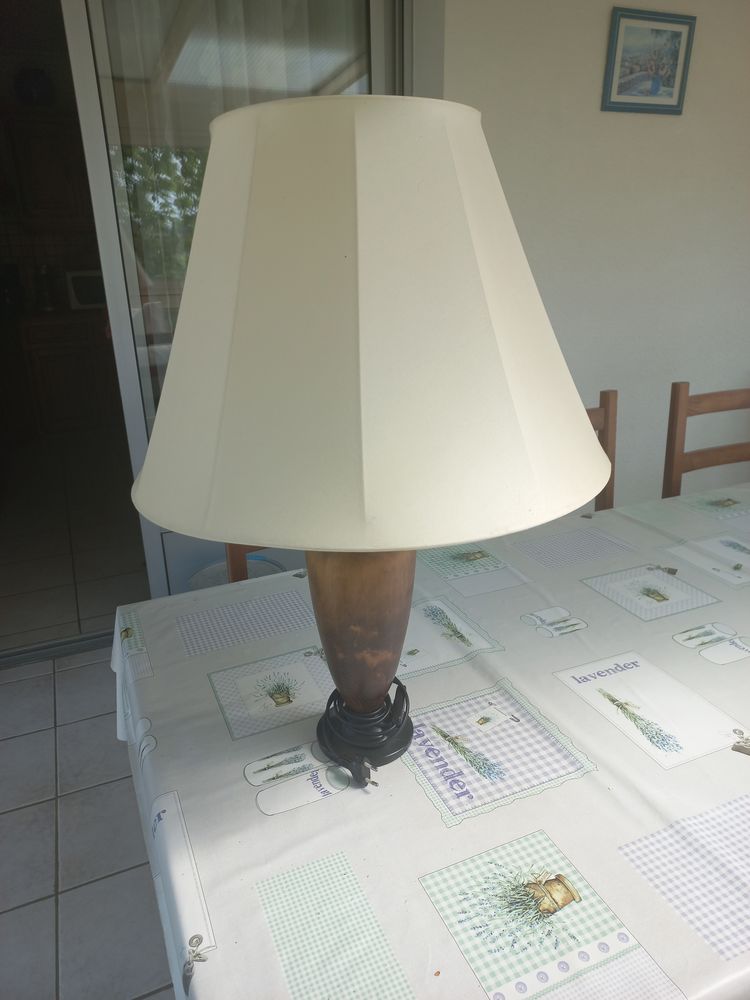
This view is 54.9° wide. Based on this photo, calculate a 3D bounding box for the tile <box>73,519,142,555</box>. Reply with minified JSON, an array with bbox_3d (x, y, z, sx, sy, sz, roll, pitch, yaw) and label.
[{"bbox_3d":[-1.242,0.168,3.373,0.333,0.010,0.333,-10,21,-21],"label":"tile"}]

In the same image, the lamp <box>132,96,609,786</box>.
[{"bbox_3d":[-0.010,-0.024,0.691,0.434,0.604,0.434,-10,21,-21],"label":"lamp"}]

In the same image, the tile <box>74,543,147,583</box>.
[{"bbox_3d":[-1.107,0.266,3.087,0.333,0.010,0.333,-10,21,-21],"label":"tile"}]

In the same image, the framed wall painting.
[{"bbox_3d":[0.918,-1.448,2.391,0.346,0.295,0.020,-10,24,-21],"label":"framed wall painting"}]

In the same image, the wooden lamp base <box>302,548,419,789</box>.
[{"bbox_3d":[-0.012,0.105,0.736,0.118,0.330,0.120,-10,21,-21],"label":"wooden lamp base"}]

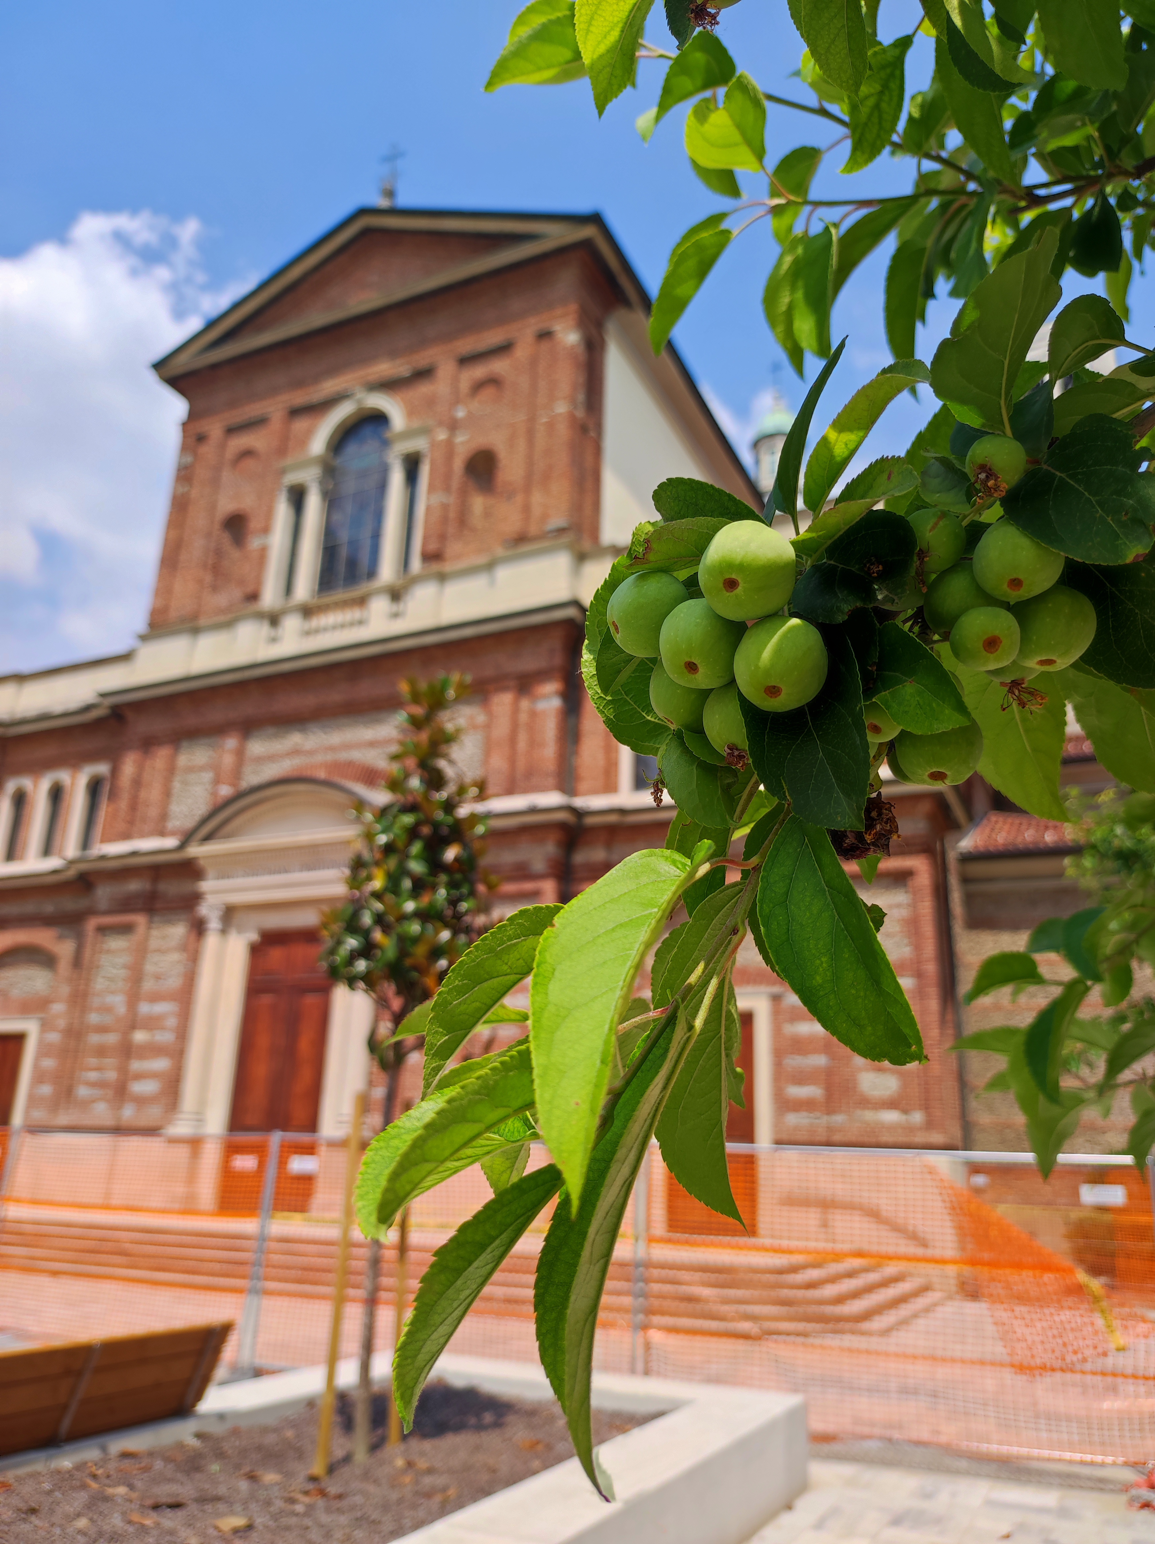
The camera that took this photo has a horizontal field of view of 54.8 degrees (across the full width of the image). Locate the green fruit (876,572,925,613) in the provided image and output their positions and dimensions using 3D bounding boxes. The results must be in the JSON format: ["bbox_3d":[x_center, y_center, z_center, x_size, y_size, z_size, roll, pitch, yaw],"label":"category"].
[{"bbox_3d":[0.104,-0.064,0.360,0.025,0.025,0.025,2,-20,0],"label":"green fruit"}]

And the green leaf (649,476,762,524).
[{"bbox_3d":[0.041,-0.083,0.345,0.037,0.016,0.020,-1,-18,7],"label":"green leaf"}]

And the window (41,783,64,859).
[{"bbox_3d":[-12.801,1.150,27.176,0.550,1.900,0.200,-7,-20,24],"label":"window"}]

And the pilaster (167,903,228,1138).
[{"bbox_3d":[-7.623,4.958,22.708,0.750,4.750,0.400,-7,-20,24],"label":"pilaster"}]

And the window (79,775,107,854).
[{"bbox_3d":[-11.592,0.981,26.641,0.600,1.919,0.200,-7,-20,24],"label":"window"}]

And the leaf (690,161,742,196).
[{"bbox_3d":[0.066,-0.291,0.530,0.026,0.036,0.025,-1,-18,8],"label":"leaf"}]

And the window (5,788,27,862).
[{"bbox_3d":[-13.995,1.325,27.701,0.550,1.904,0.200,-7,-20,24],"label":"window"}]

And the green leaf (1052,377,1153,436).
[{"bbox_3d":[0.169,-0.117,0.360,0.037,0.019,0.020,-9,-21,27],"label":"green leaf"}]

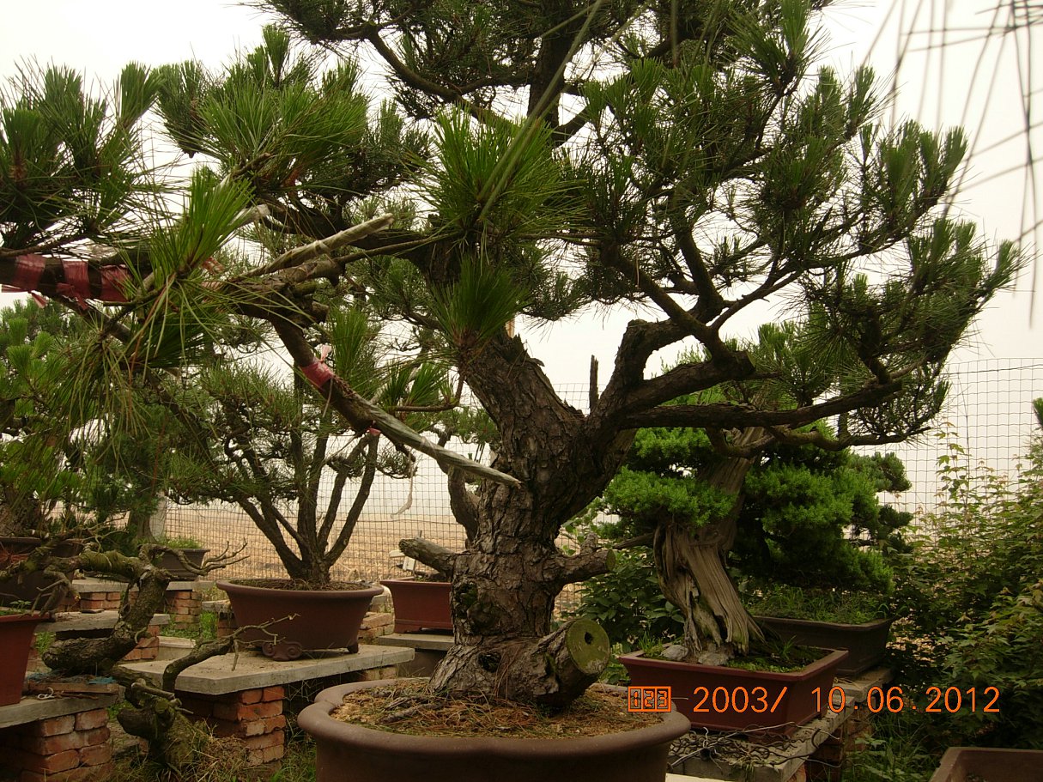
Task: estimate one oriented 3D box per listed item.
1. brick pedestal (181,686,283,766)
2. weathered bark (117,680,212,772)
[{"bbox_3d":[-1.152,1.309,4.270,0.380,0.310,0.240,-4,-7,35],"label":"brick pedestal"},{"bbox_3d":[-1.251,1.173,3.800,0.290,0.290,0.270,0,-6,0],"label":"weathered bark"}]

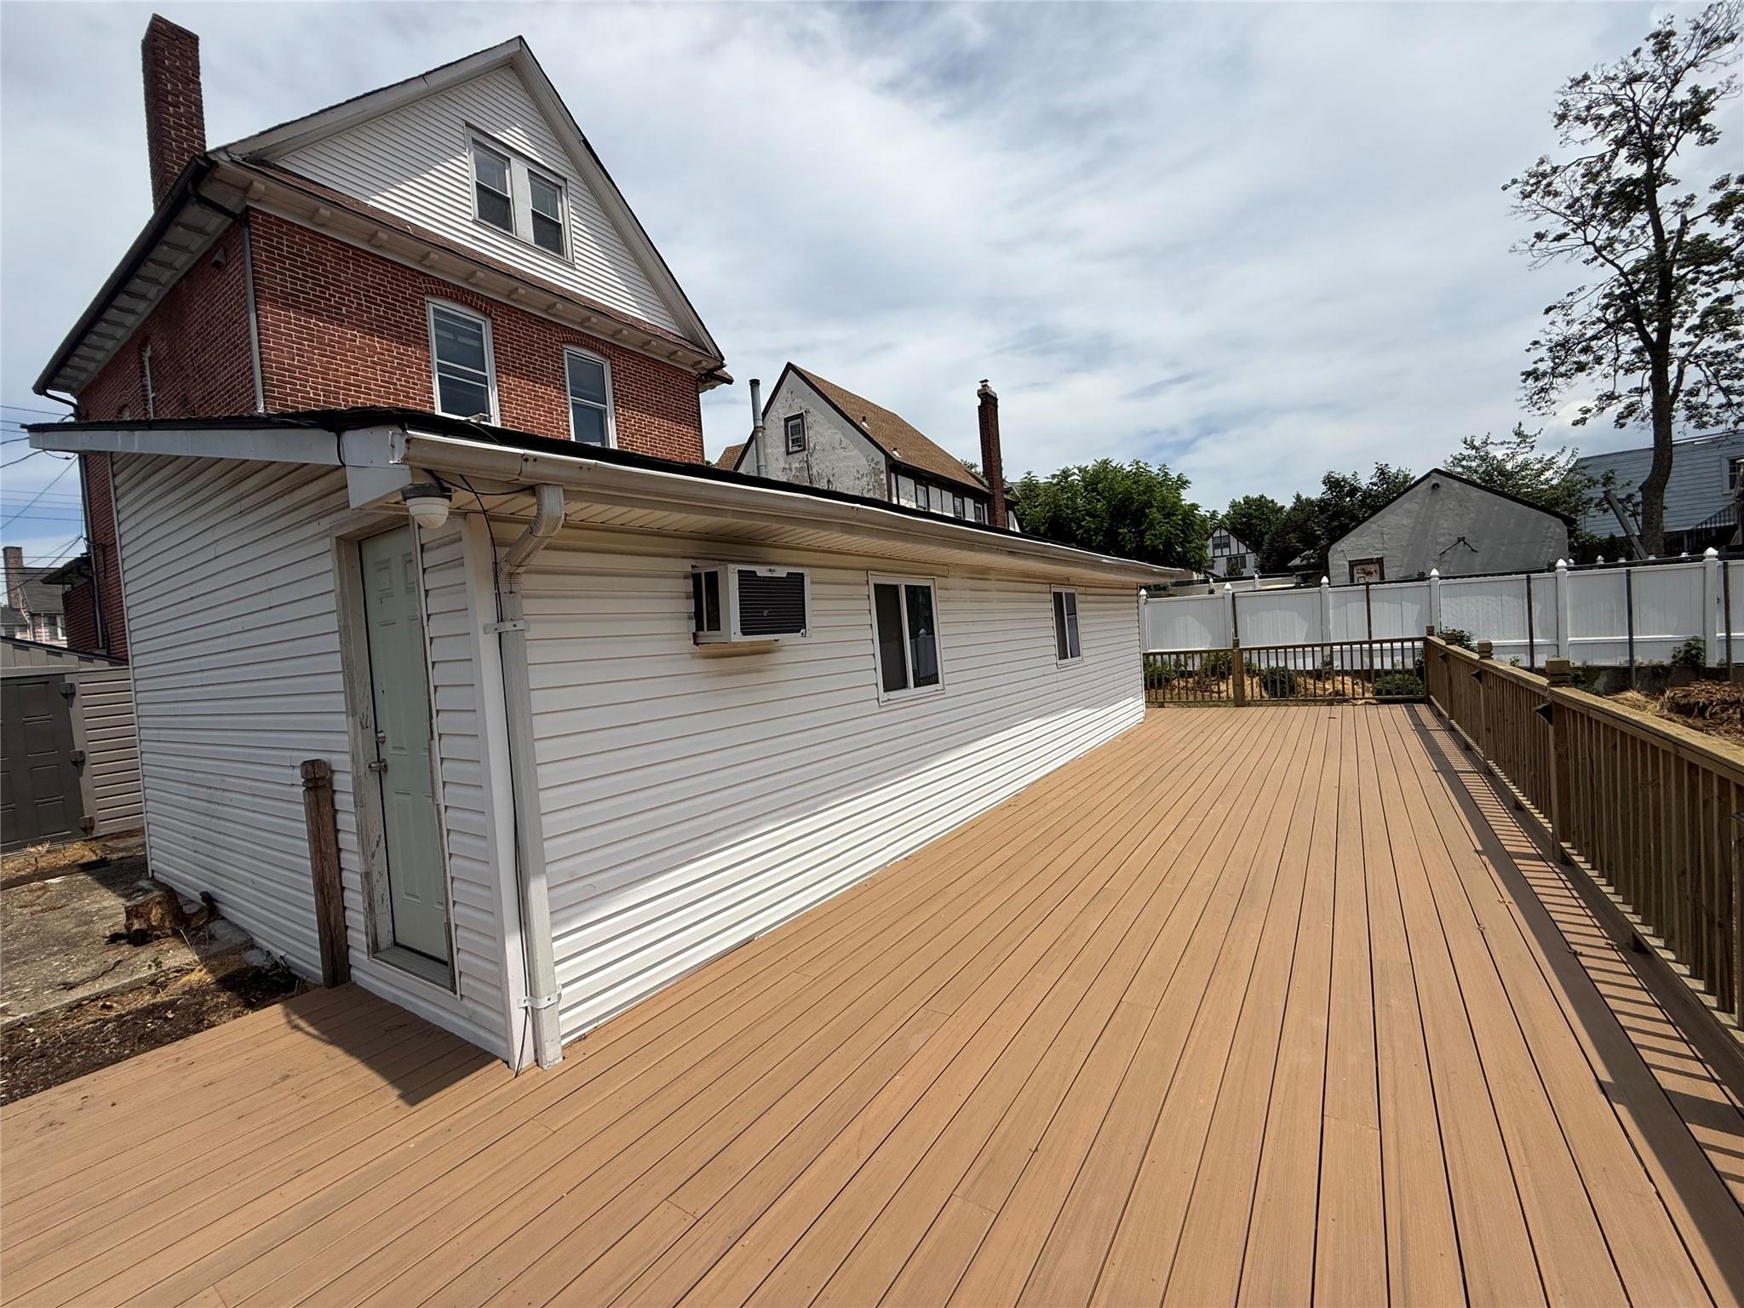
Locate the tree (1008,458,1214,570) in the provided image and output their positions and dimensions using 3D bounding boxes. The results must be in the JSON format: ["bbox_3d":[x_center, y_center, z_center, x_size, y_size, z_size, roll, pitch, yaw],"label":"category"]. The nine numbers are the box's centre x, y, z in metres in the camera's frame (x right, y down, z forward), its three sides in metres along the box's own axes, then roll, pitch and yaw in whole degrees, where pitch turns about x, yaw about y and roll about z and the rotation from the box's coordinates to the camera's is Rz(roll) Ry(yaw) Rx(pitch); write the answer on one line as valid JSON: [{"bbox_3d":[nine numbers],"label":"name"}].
[{"bbox_3d":[8.307,-3.065,24.062,6.700,7.010,6.700,-4,1,34],"label":"tree"}]

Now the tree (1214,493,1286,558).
[{"bbox_3d":[35.315,-8.617,65.111,7.600,12.561,7.600,-4,1,34],"label":"tree"}]

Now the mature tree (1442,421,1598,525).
[{"bbox_3d":[20.667,-3.843,22.058,5.200,6.570,5.200,-4,1,34],"label":"mature tree"}]

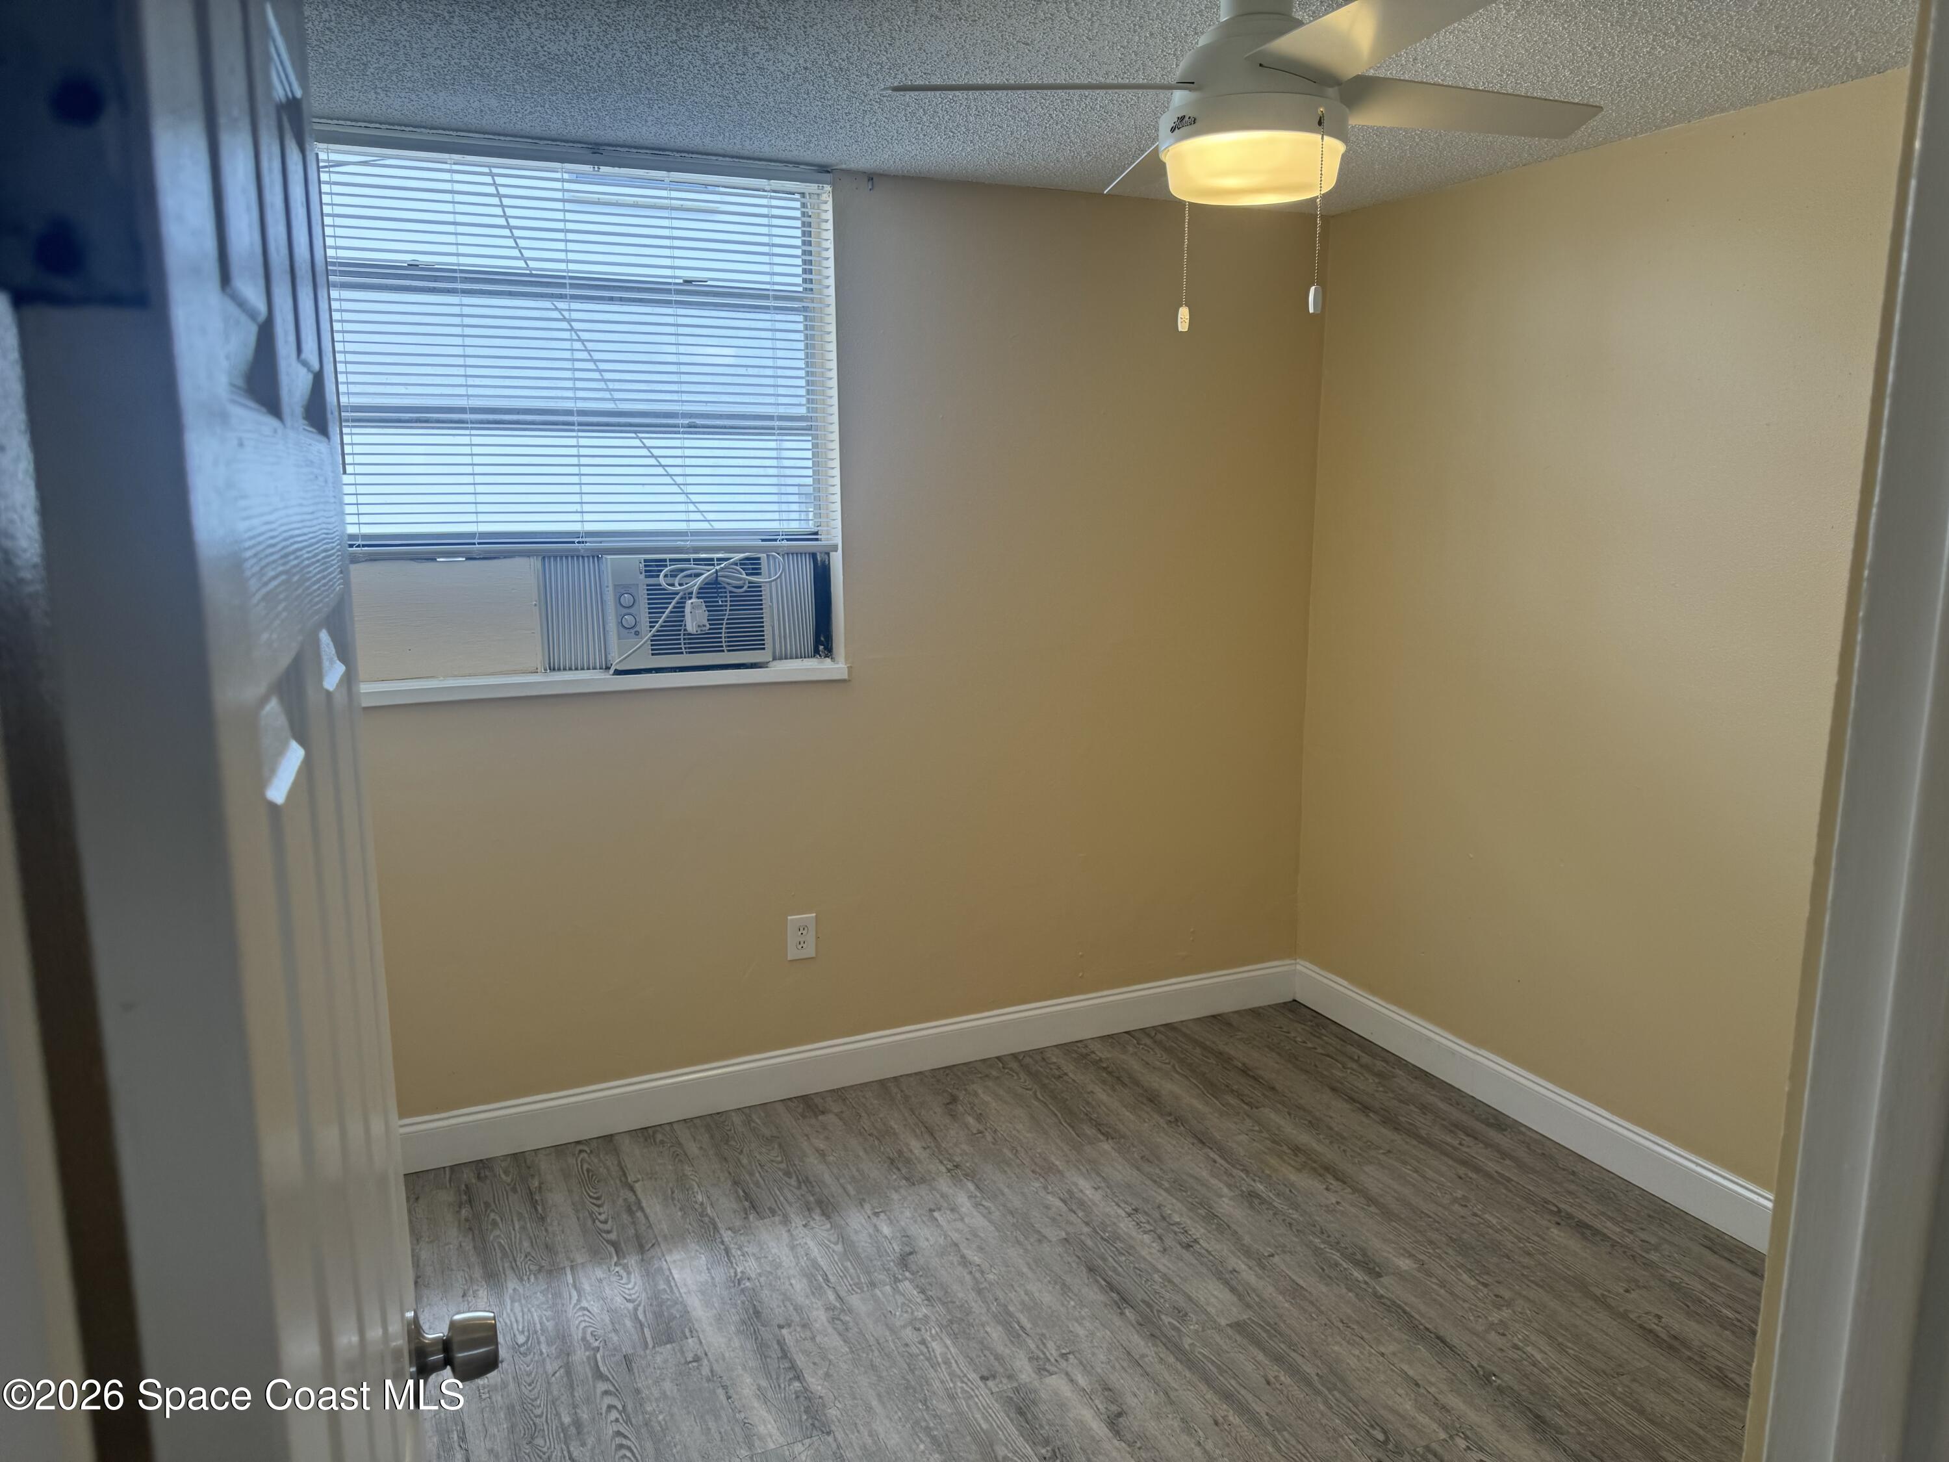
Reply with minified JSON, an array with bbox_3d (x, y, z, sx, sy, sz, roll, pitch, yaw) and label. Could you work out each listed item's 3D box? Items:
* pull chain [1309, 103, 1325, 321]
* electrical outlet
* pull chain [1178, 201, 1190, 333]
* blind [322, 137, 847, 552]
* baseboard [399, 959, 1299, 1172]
[{"bbox_3d":[0.507,-0.764,1.993,0.018,0.288,0.018,-5,11,-24],"label":"pull chain"},{"bbox_3d":[-0.460,0.551,3.610,0.075,0.118,0.008,-5,11,-24],"label":"electrical outlet"},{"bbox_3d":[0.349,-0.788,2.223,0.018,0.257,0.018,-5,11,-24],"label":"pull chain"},{"bbox_3d":[-0.932,-0.858,3.146,1.284,0.880,0.035,-5,11,-24],"label":"blind"},{"bbox_3d":[-0.252,0.911,3.769,2.816,0.137,0.016,-5,11,-24],"label":"baseboard"}]

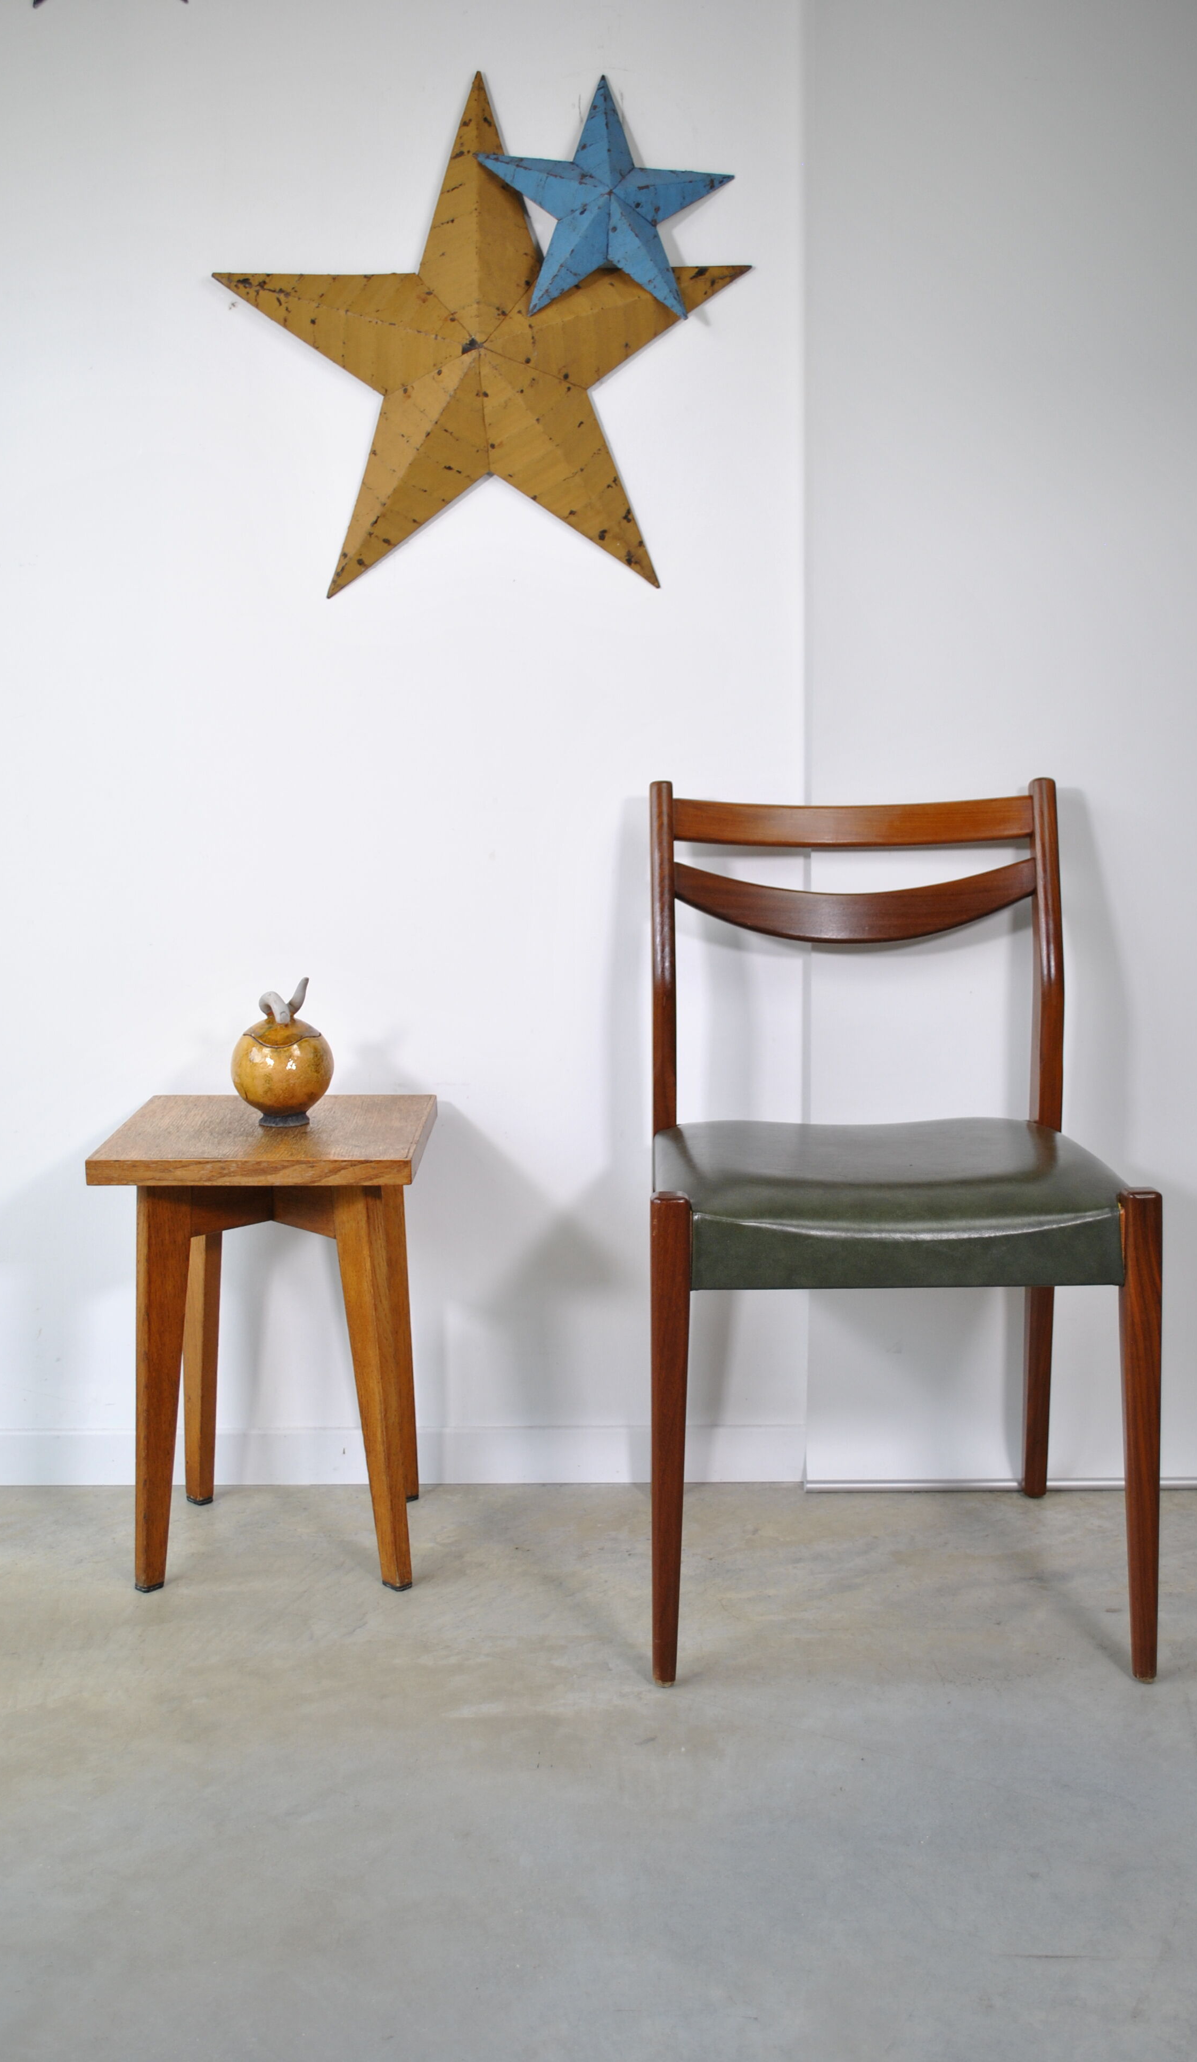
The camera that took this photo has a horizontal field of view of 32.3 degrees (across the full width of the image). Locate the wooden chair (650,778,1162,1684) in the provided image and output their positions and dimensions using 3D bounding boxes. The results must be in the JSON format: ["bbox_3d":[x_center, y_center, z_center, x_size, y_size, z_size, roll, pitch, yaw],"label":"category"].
[{"bbox_3d":[0.278,0.168,2.101,0.461,0.820,0.507,0,8,1],"label":"wooden chair"}]

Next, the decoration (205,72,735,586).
[{"bbox_3d":[-0.128,-0.770,2.285,0.591,0.569,0.081,0,7,0],"label":"decoration"}]

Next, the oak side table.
[{"bbox_3d":[-0.348,0.331,2.251,0.323,0.467,0.340,0,7,0],"label":"oak side table"}]

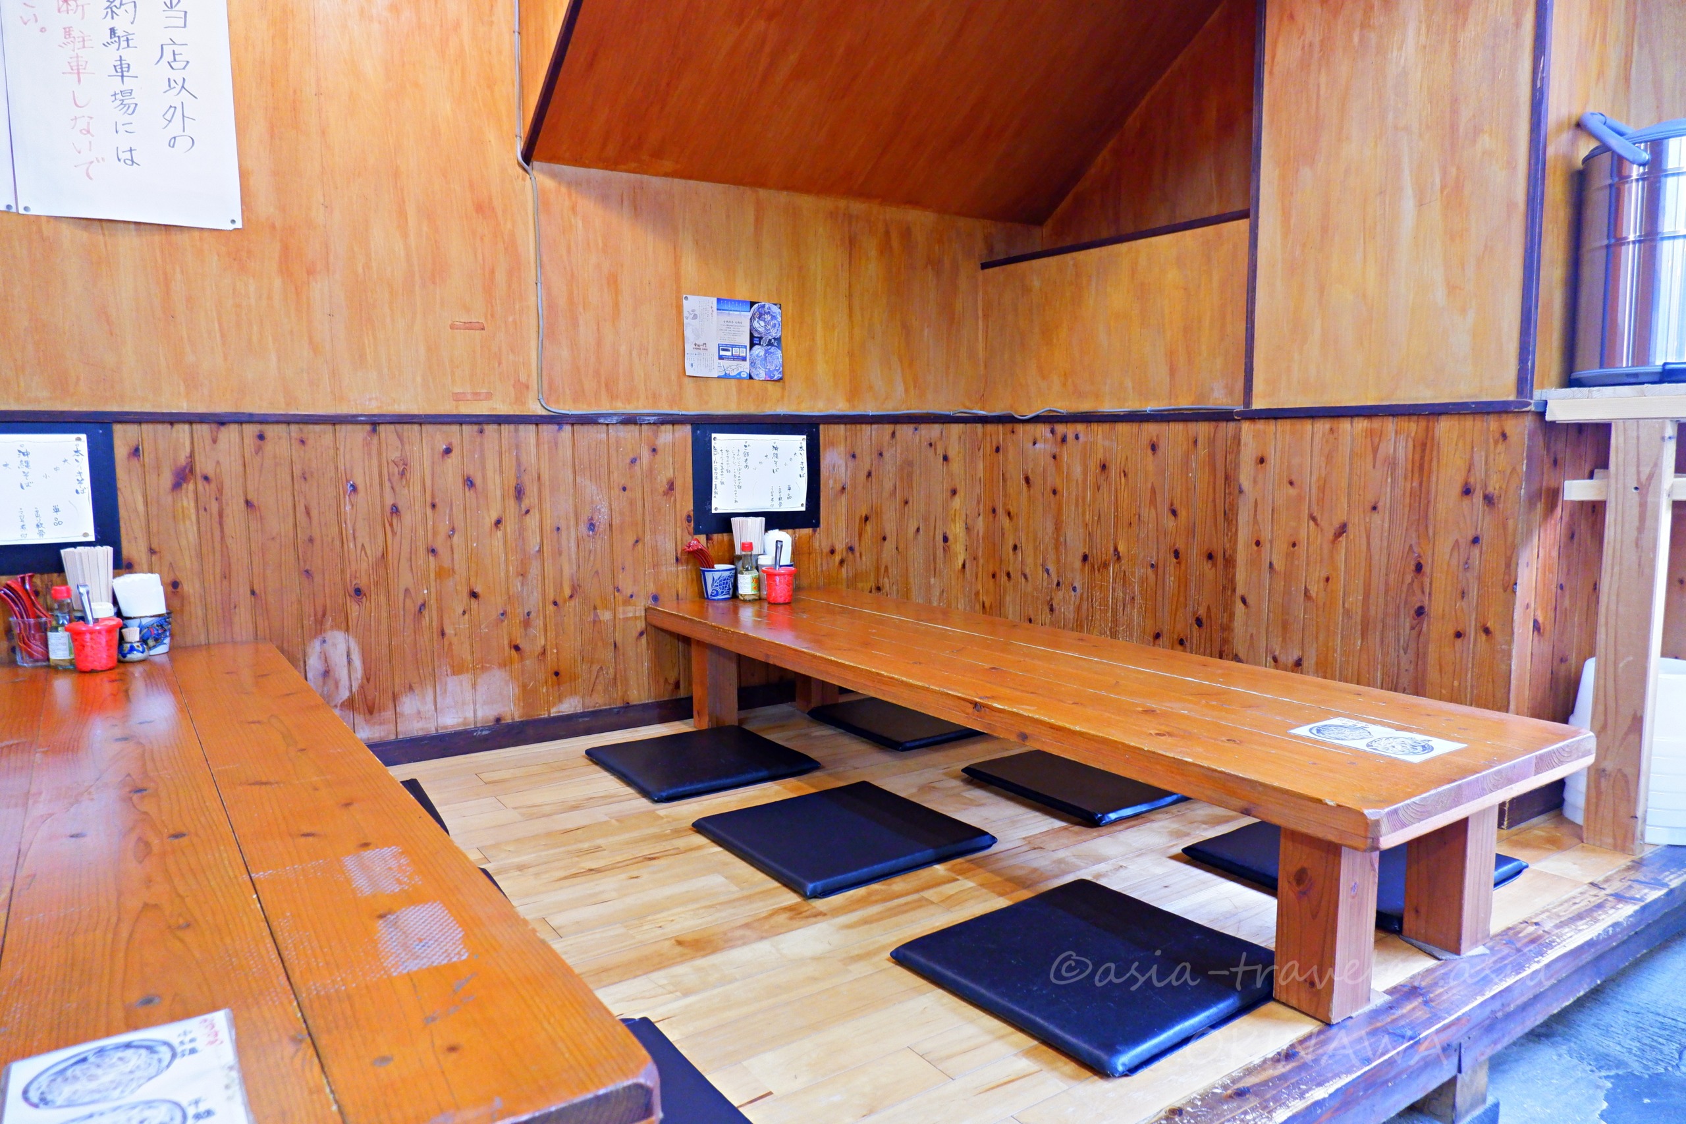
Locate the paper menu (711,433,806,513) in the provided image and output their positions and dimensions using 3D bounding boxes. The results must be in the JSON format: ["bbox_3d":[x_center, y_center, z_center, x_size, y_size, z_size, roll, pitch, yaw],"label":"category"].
[{"bbox_3d":[-0.233,-0.248,3.036,0.303,0.216,0.006,-5,8,-34],"label":"paper menu"}]

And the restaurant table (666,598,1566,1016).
[{"bbox_3d":[0.286,0.343,2.241,0.589,0.322,1.998,-5,8,-34],"label":"restaurant table"}]

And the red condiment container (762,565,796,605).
[{"bbox_3d":[-0.172,0.065,2.913,0.092,0.087,0.092,-1,6,0],"label":"red condiment container"}]

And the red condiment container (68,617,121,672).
[{"bbox_3d":[-1.441,0.161,2.078,0.091,0.087,0.091,-5,8,-34],"label":"red condiment container"}]

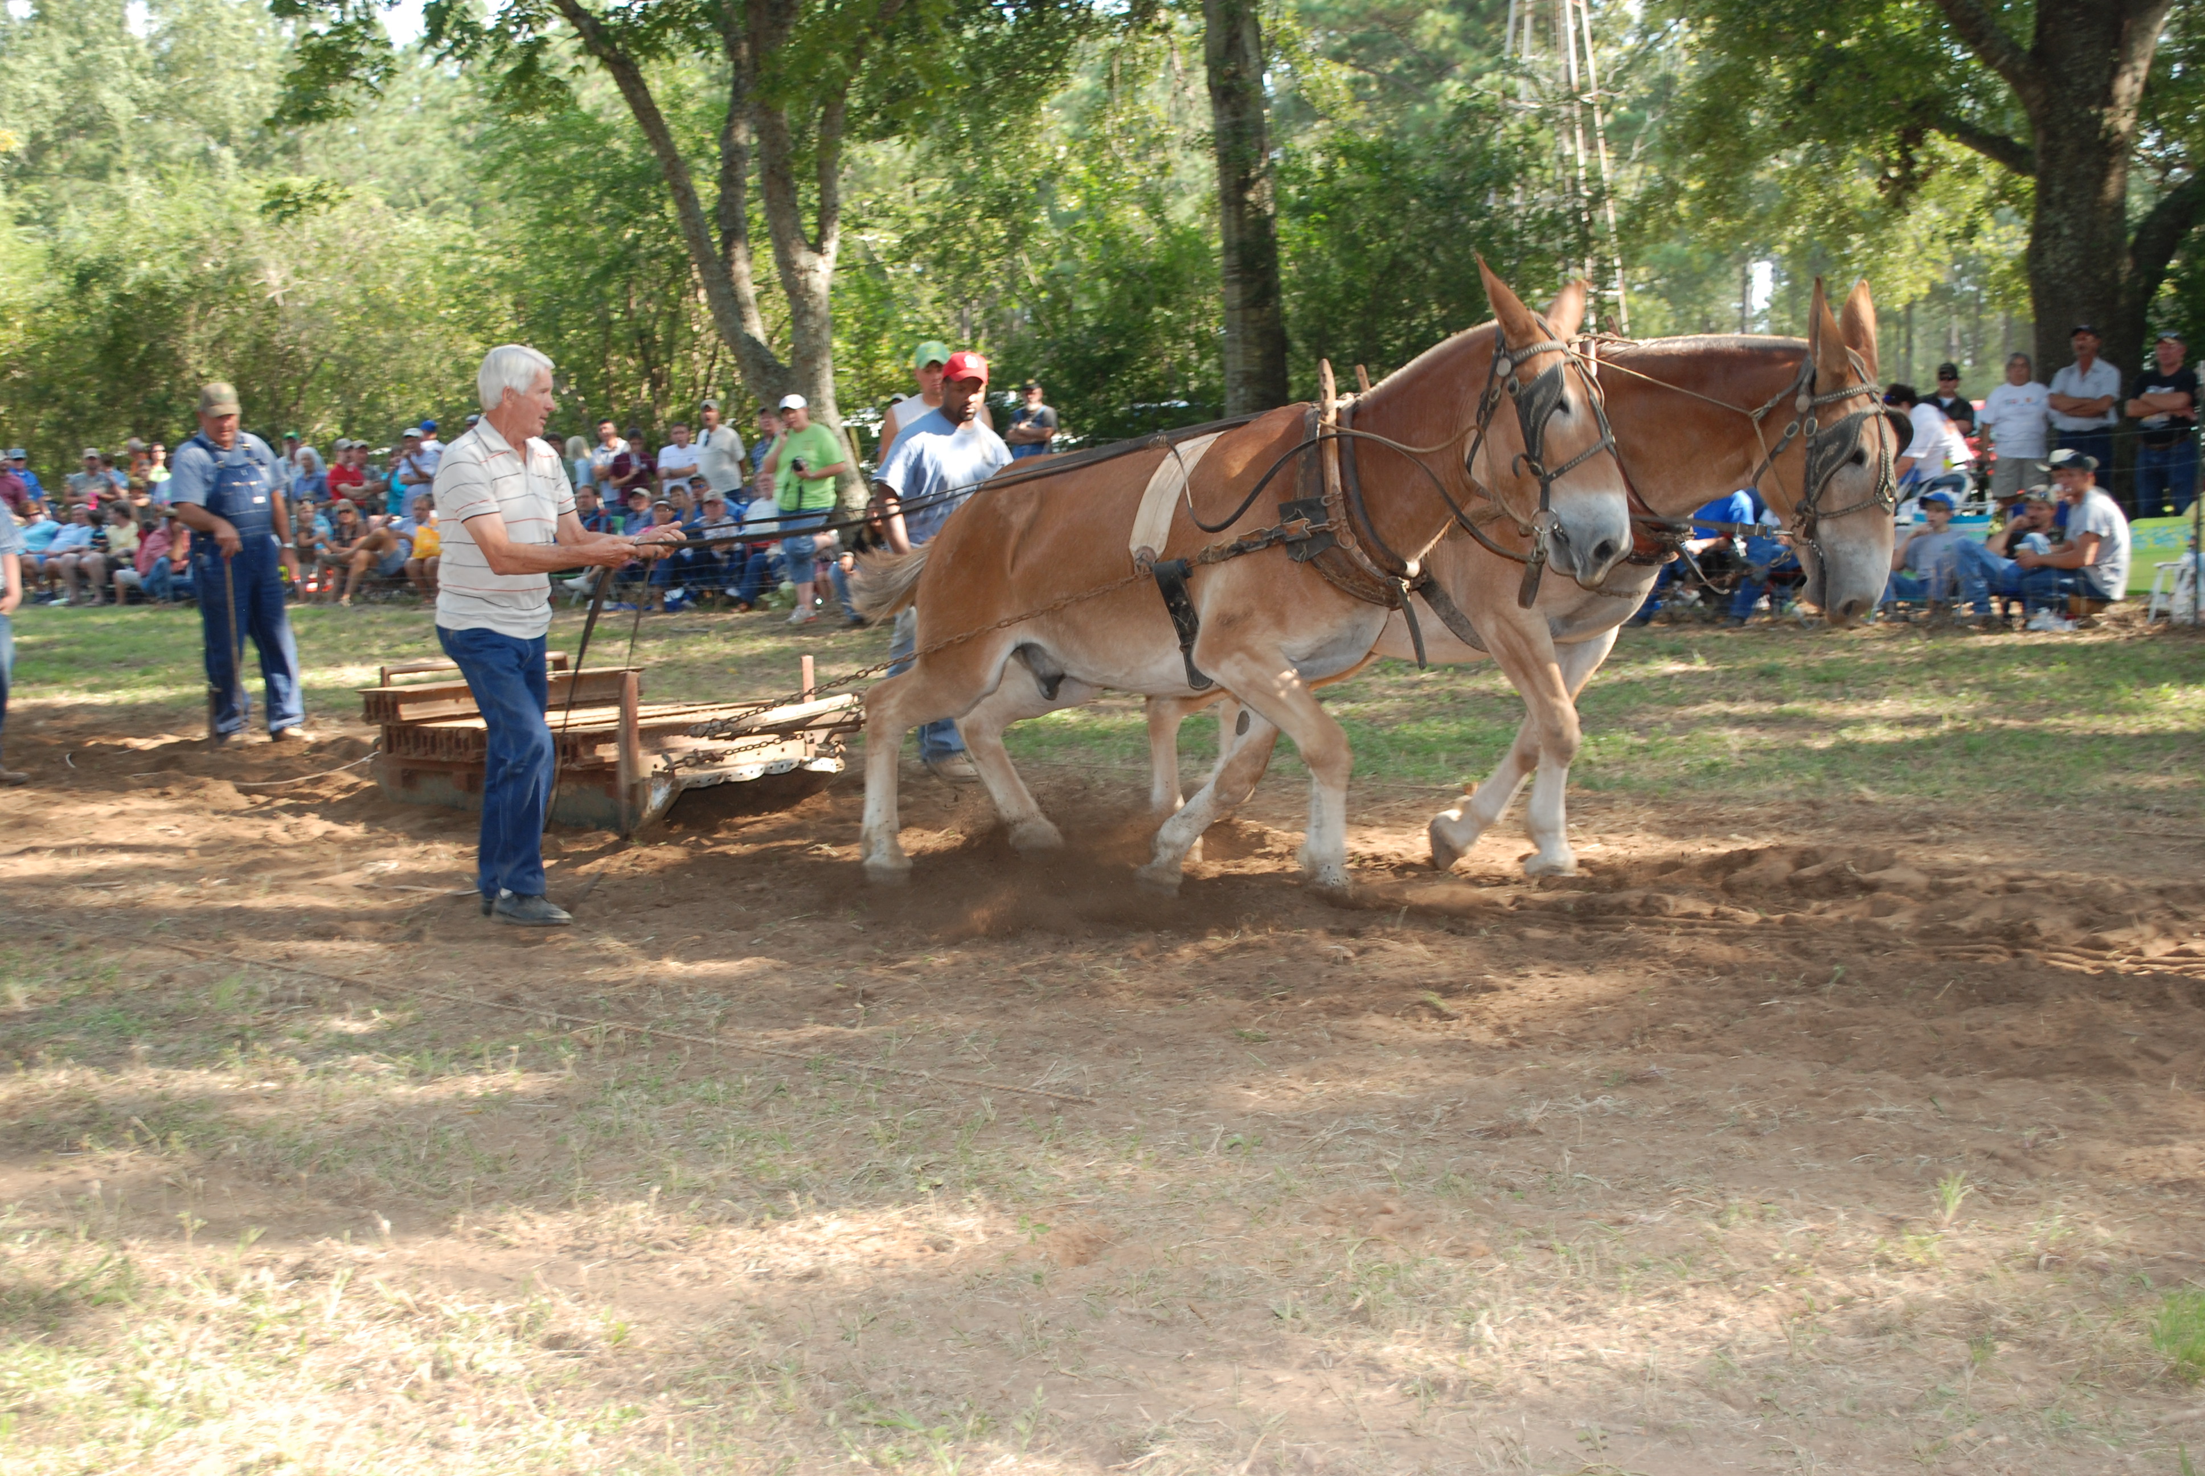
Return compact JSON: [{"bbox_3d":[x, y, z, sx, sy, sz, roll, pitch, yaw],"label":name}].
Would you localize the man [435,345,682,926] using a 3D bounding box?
[{"bbox_3d":[-1.657,-0.313,8.908,0.680,1.751,0.540,1,7,21],"label":"man"}]

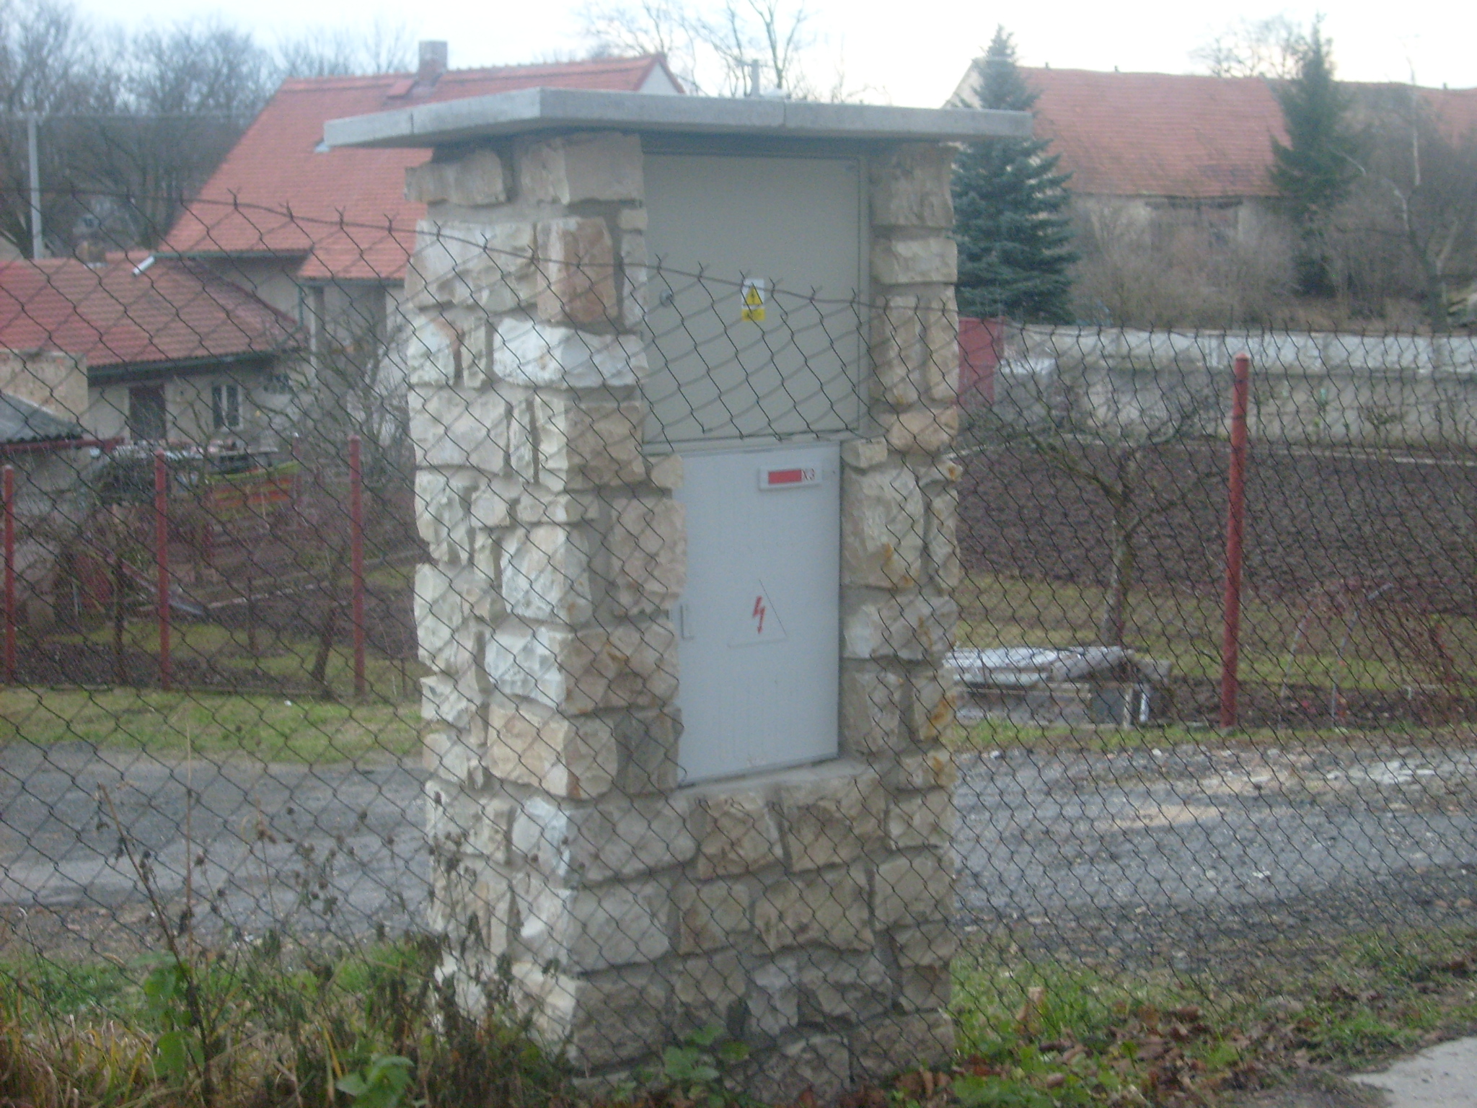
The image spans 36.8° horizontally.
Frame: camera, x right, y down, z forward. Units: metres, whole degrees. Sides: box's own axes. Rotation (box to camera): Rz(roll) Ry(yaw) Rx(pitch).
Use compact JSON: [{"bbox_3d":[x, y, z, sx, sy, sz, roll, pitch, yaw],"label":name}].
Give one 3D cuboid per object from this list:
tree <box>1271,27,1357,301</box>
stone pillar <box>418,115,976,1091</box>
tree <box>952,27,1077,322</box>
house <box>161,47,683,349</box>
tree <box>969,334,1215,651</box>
[{"bbox_3d":[15.587,-10.596,60.004,2.434,7.446,2.434,0,7,0],"label":"tree"},{"bbox_3d":[-0.110,0.131,4.762,0.950,1.981,0.685,-5,9,-33],"label":"stone pillar"},{"bbox_3d":[5.804,-8.111,48.003,3.195,6.430,3.195,0,7,0],"label":"tree"},{"bbox_3d":[-5.965,-6.691,46.990,10.396,7.677,8.461,4,9,32],"label":"house"},{"bbox_3d":[1.744,-0.266,10.801,1.281,1.524,1.281,0,7,0],"label":"tree"}]

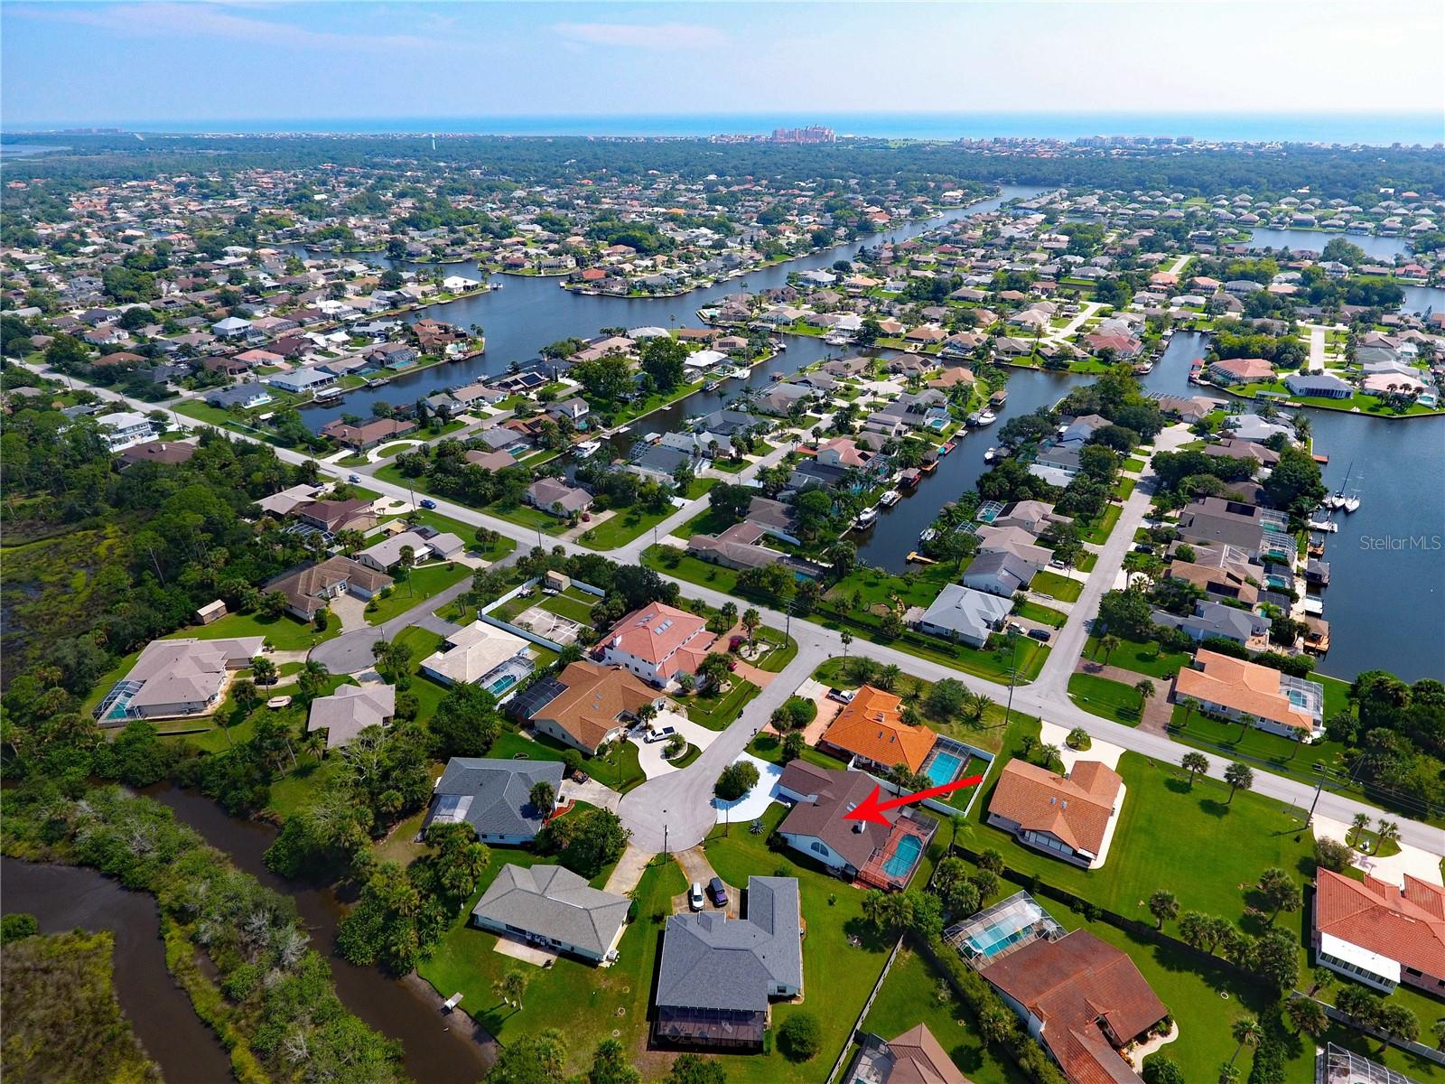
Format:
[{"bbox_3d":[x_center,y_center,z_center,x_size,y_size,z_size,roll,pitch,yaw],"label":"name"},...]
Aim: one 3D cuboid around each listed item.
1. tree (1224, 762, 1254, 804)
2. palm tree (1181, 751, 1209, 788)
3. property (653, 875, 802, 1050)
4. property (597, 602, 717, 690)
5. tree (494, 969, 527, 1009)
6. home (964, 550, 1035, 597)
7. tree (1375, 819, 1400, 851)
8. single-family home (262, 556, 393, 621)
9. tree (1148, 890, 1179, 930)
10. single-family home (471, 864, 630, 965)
[{"bbox_3d":[89.781,42.562,145.986,4.900,8.400,4.900,0,27,0],"label":"tree"},{"bbox_3d":[88.660,43.405,157.169,4.900,7.500,4.900,16,32,29],"label":"palm tree"},{"bbox_3d":[1.404,58.190,119.497,19.500,5.500,26.000,1,27,3],"label":"property"},{"bbox_3d":[-14.095,22.955,196.751,21.200,8.600,22.000,16,32,29],"label":"property"},{"bbox_3d":[-28.789,60.680,113.282,4.000,7.000,4.000,0,27,0],"label":"tree"},{"bbox_3d":[75.137,8.575,226.522,16.300,5.800,16.700,16,32,29],"label":"home"},{"bbox_3d":[113.257,51.018,142.806,4.100,6.900,4.100,16,32,29],"label":"tree"},{"bbox_3d":[-104.914,11.220,223.039,25.800,6.300,22.200,16,32,29],"label":"single-family home"},{"bbox_3d":[68.427,57.812,129.994,4.600,7.100,4.600,16,32,29],"label":"tree"},{"bbox_3d":[-25.190,55.056,126.977,21.800,4.500,12.400,9,28,17],"label":"single-family home"}]

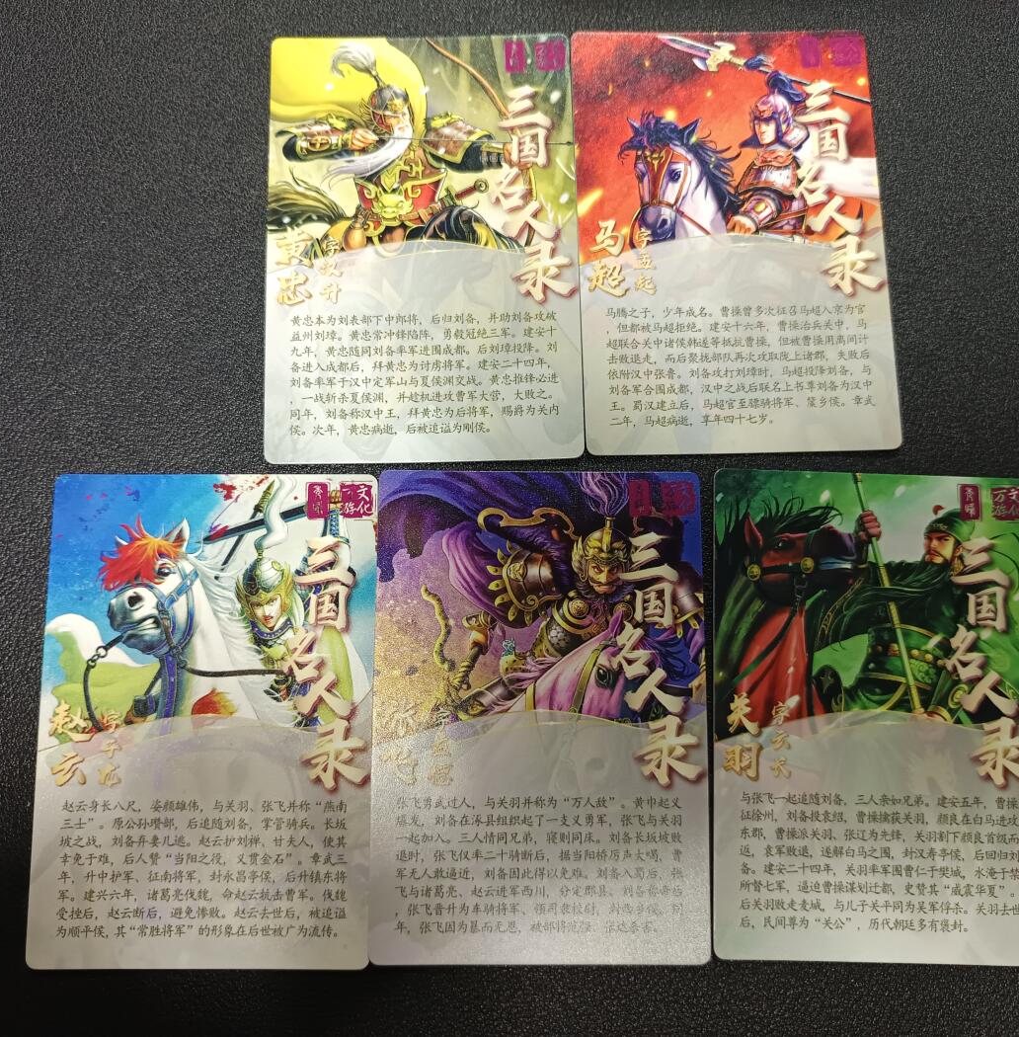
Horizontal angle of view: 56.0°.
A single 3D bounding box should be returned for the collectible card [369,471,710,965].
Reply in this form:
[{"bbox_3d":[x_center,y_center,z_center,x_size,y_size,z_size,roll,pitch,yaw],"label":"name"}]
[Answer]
[{"bbox_3d":[0.006,0.036,0.179,0.062,0.001,0.090,0,81,-1],"label":"collectible card"}]

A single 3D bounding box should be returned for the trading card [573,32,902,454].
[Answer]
[{"bbox_3d":[0.045,-0.057,0.193,0.062,0.001,0.090,-1,81,-1],"label":"trading card"}]

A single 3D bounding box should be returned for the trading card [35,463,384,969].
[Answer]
[{"bbox_3d":[-0.056,0.036,0.178,0.062,0.001,0.090,0,81,-1],"label":"trading card"}]

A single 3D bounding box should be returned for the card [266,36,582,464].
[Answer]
[{"bbox_3d":[-0.017,-0.056,0.192,0.062,0.001,0.090,-1,81,-1],"label":"card"}]

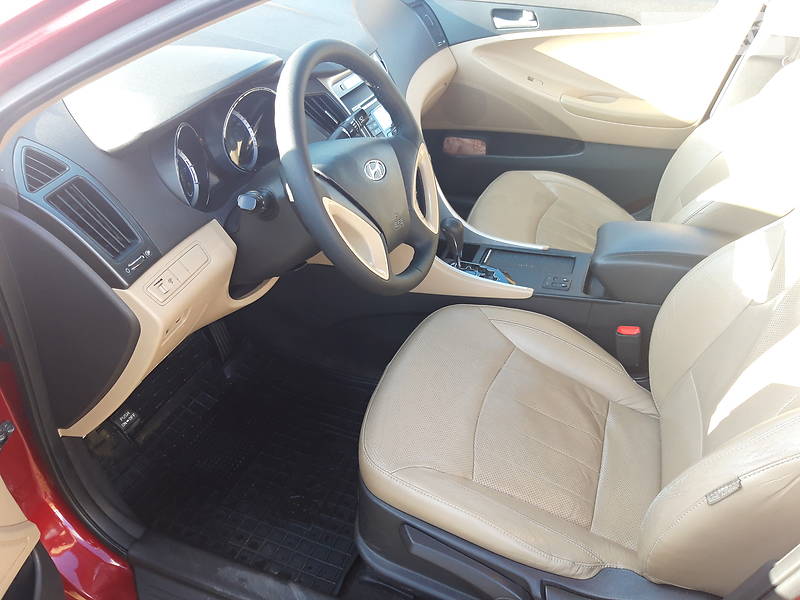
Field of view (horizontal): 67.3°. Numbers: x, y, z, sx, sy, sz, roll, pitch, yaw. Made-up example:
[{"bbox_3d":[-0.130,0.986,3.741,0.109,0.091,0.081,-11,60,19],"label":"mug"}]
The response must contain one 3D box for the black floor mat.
[{"bbox_3d":[-0.305,0.284,1.283,0.640,0.080,0.515,8,32,21],"label":"black floor mat"}]

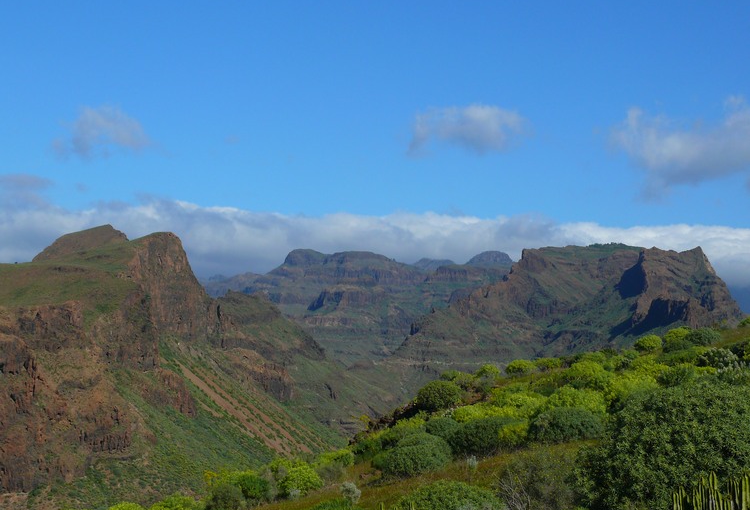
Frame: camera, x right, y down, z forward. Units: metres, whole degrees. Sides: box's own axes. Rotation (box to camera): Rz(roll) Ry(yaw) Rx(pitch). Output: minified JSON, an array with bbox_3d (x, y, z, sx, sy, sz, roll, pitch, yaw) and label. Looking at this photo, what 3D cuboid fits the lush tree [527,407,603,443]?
[{"bbox_3d":[4.327,3.850,30.500,1.680,0.790,1.260,0,-2,0],"label":"lush tree"}]

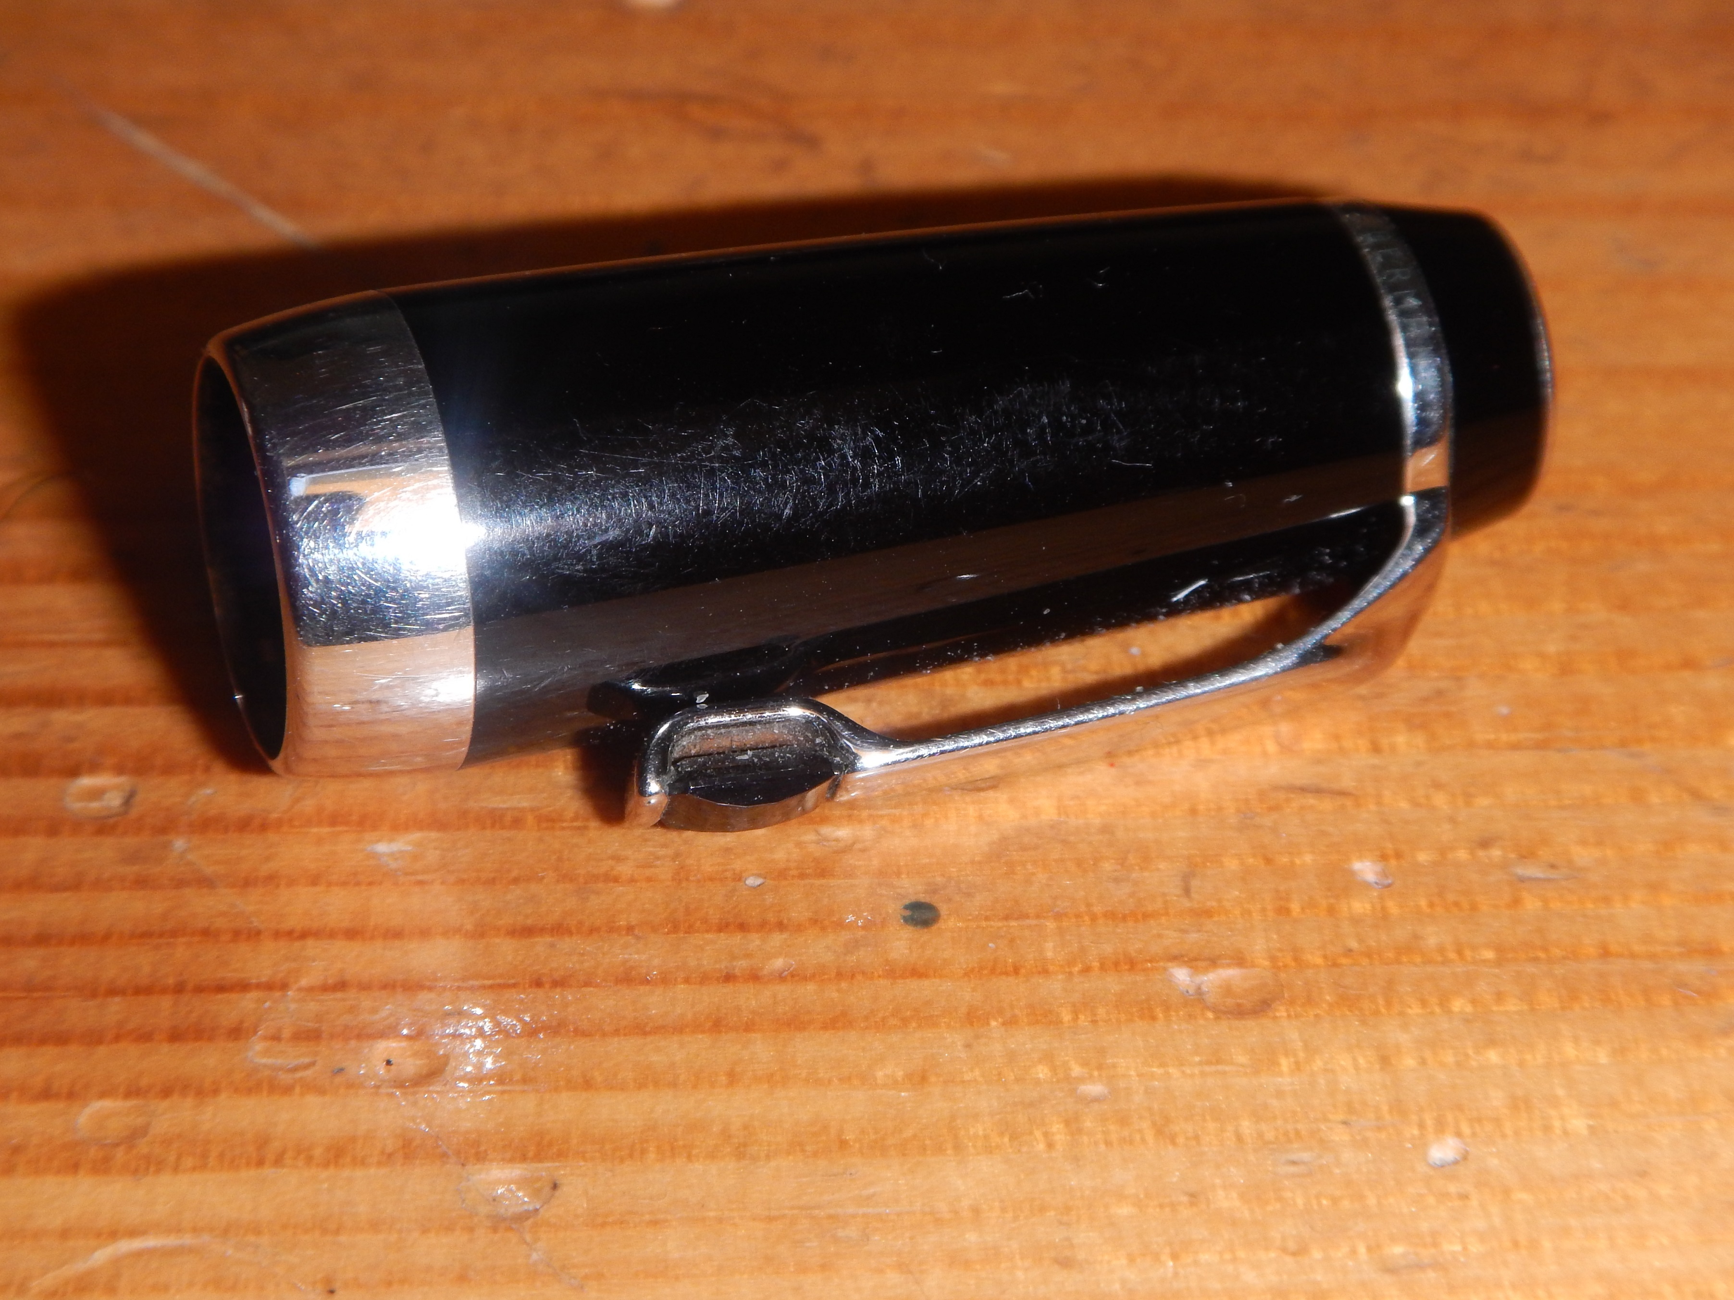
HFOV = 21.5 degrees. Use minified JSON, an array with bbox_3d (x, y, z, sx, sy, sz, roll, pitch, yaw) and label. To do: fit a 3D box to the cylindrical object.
[{"bbox_3d":[0.001,-0.006,0.136,0.040,0.014,0.014,-9,40,-17],"label":"cylindrical object"}]

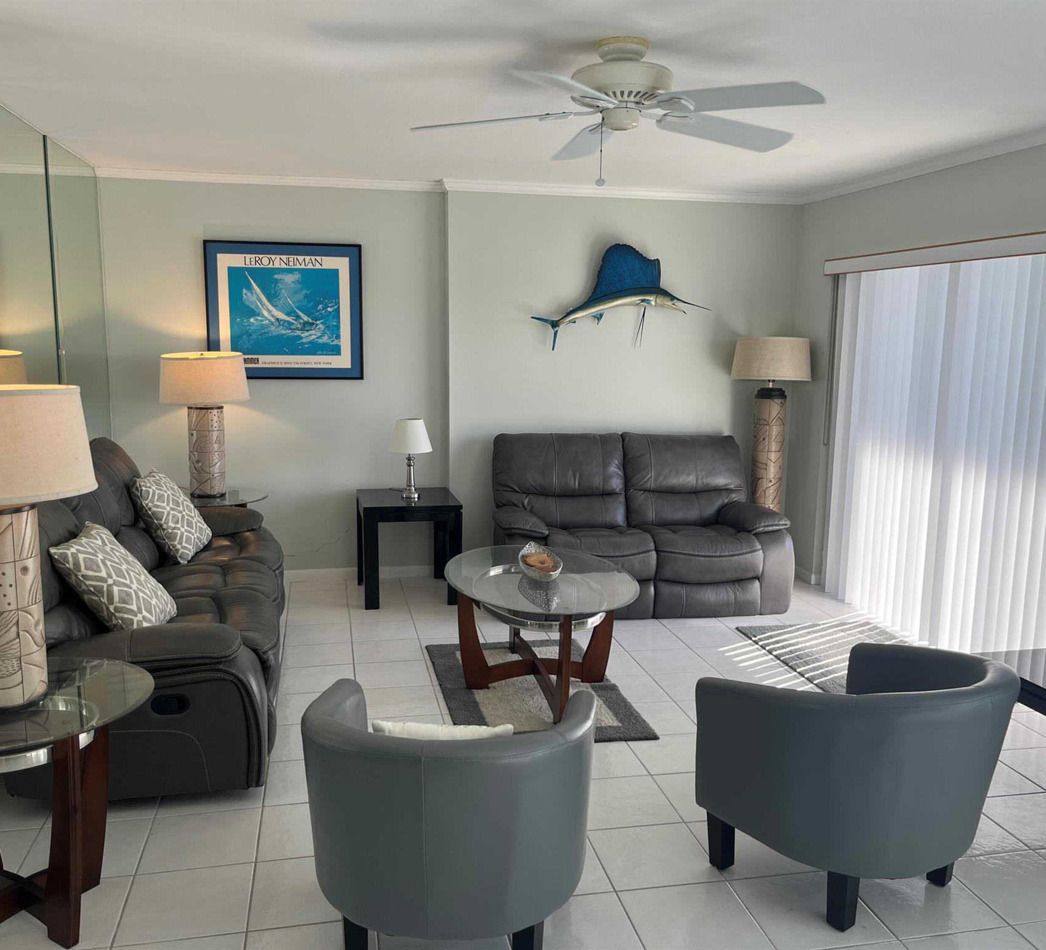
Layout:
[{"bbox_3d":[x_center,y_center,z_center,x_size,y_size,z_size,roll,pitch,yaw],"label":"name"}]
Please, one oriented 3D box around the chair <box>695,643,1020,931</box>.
[{"bbox_3d":[1.000,0.855,2.762,0.730,0.700,0.670,-4,10,-31],"label":"chair"}]

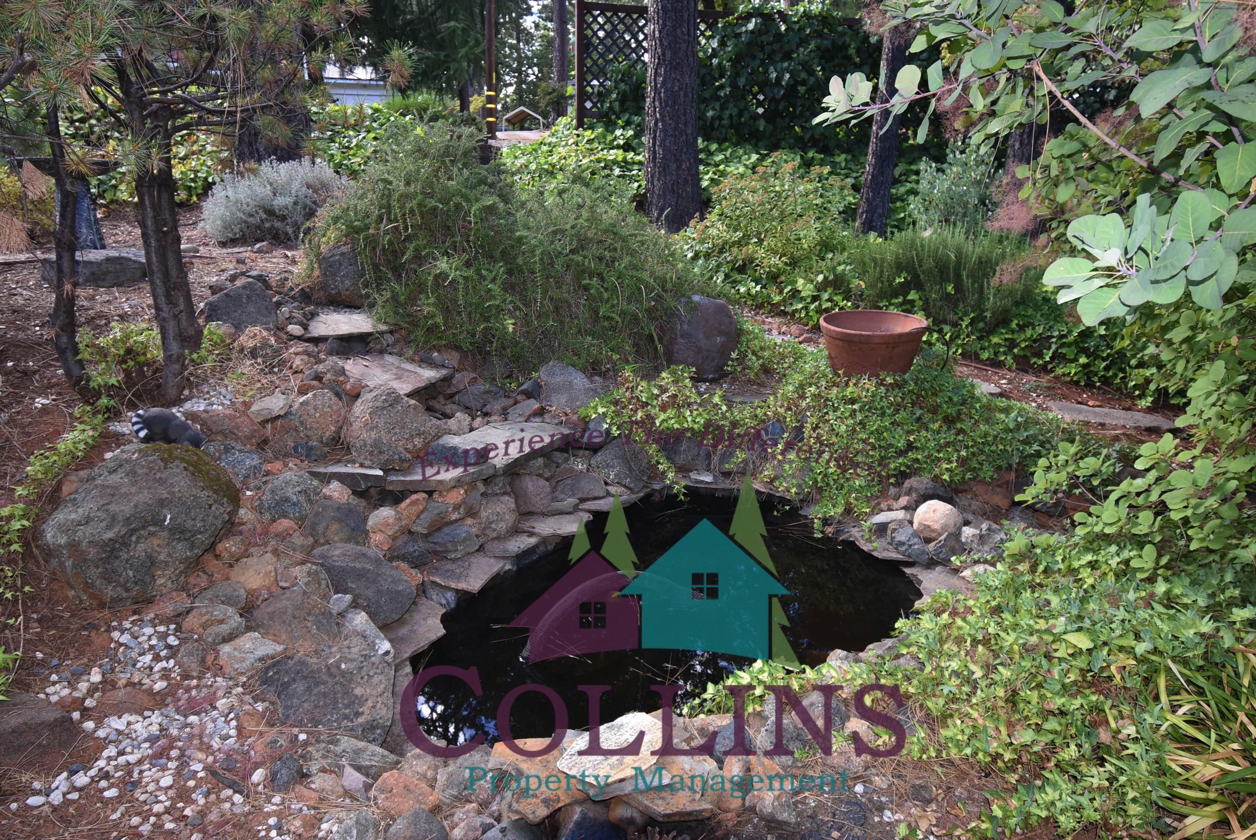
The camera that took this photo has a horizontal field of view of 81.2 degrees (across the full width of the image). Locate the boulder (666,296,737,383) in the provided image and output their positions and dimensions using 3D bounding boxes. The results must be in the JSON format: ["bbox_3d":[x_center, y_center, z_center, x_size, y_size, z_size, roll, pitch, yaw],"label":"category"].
[{"bbox_3d":[0.459,-0.508,4.600,0.460,0.530,0.380,2,17,6],"label":"boulder"}]

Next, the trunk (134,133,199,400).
[{"bbox_3d":[-2.265,-0.758,3.620,0.210,1.320,0.200,-9,22,-28],"label":"trunk"}]

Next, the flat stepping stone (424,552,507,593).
[{"bbox_3d":[-0.617,0.583,2.785,0.300,0.040,0.230,-6,20,-19],"label":"flat stepping stone"}]

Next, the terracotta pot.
[{"bbox_3d":[1.374,-0.392,4.100,0.600,0.320,0.600,6,18,18],"label":"terracotta pot"}]

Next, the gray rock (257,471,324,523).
[{"bbox_3d":[-1.448,0.335,3.150,0.270,0.190,0.230,-8,19,-25],"label":"gray rock"}]

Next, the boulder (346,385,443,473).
[{"bbox_3d":[-0.969,0.039,3.050,0.380,0.310,0.330,-5,21,-17],"label":"boulder"}]

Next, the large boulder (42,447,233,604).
[{"bbox_3d":[-1.700,0.367,2.548,0.600,0.460,0.460,-7,21,-24],"label":"large boulder"}]

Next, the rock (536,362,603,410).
[{"bbox_3d":[-0.333,-0.196,4.250,0.370,0.260,0.290,-1,17,-4],"label":"rock"}]

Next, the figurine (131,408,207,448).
[{"bbox_3d":[-2.002,0.041,3.200,0.330,0.180,0.150,-4,17,-13],"label":"figurine"}]

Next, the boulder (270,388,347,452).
[{"bbox_3d":[-1.568,0.002,3.600,0.360,0.260,0.290,-8,19,-23],"label":"boulder"}]

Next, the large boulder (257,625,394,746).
[{"bbox_3d":[-0.863,0.754,2.090,0.370,0.230,0.340,-4,20,-14],"label":"large boulder"}]

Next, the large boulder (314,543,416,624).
[{"bbox_3d":[-0.912,0.570,2.528,0.370,0.200,0.260,10,21,24],"label":"large boulder"}]

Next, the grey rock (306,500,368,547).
[{"bbox_3d":[-1.071,0.392,2.698,0.220,0.190,0.200,-6,20,-19],"label":"grey rock"}]

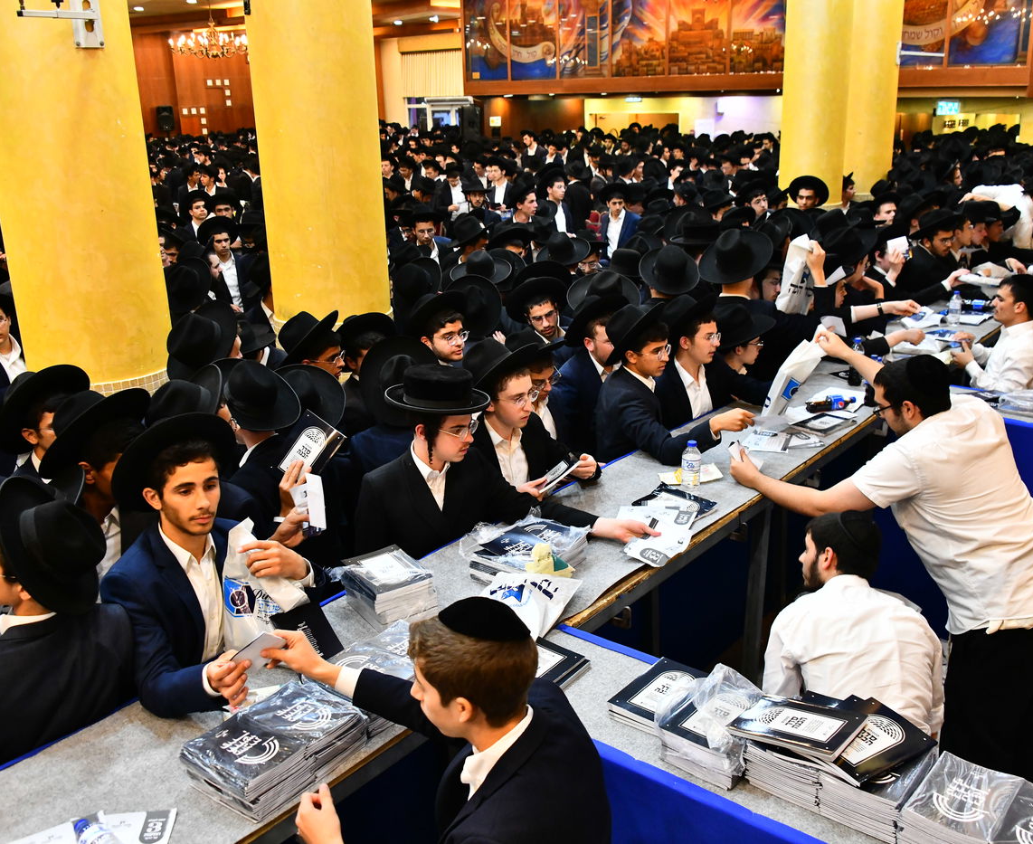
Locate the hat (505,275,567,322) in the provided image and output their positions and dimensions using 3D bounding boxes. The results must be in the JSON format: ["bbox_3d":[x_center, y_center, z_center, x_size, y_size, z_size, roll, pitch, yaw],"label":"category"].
[{"bbox_3d":[0.081,-0.605,4.750,0.320,0.140,0.350,-11,-12,-27],"label":"hat"}]

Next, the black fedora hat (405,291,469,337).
[{"bbox_3d":[-0.356,-0.459,4.350,0.330,0.140,0.370,-18,-19,-42],"label":"black fedora hat"}]

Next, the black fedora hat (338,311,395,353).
[{"bbox_3d":[-0.646,-0.384,4.100,0.340,0.135,0.310,-26,3,32],"label":"black fedora hat"}]

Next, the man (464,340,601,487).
[{"bbox_3d":[-0.005,0.522,3.431,0.460,1.660,0.520,12,22,37],"label":"man"}]

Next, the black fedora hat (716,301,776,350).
[{"bbox_3d":[0.999,-0.415,4.350,0.350,0.145,0.310,-32,27,-18],"label":"black fedora hat"}]

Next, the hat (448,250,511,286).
[{"bbox_3d":[-0.203,-0.831,5.200,0.320,0.135,0.360,16,43,44],"label":"hat"}]

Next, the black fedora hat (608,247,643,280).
[{"bbox_3d":[0.598,-0.871,5.400,0.310,0.135,0.350,9,25,30],"label":"black fedora hat"}]

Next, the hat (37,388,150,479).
[{"bbox_3d":[-1.125,0.007,2.550,0.360,0.140,0.320,-34,10,16],"label":"hat"}]

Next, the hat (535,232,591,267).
[{"bbox_3d":[0.284,-1.040,5.950,0.330,0.140,0.370,11,43,34],"label":"hat"}]

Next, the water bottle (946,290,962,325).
[{"bbox_3d":[2.495,-0.649,5.584,0.065,0.197,0.065,-2,17,0],"label":"water bottle"}]

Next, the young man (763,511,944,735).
[{"bbox_3d":[0.825,0.857,2.846,0.520,1.340,0.780,-7,19,-17],"label":"young man"}]

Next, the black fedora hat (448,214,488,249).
[{"bbox_3d":[-0.319,-1.277,6.550,0.350,0.145,0.310,-28,19,0],"label":"black fedora hat"}]

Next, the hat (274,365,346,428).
[{"bbox_3d":[-0.707,-0.078,3.220,0.310,0.145,0.350,7,51,27],"label":"hat"}]

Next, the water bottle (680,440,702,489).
[{"bbox_3d":[0.577,0.135,3.252,0.064,0.155,0.064,-2,17,0],"label":"water bottle"}]

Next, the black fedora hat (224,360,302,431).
[{"bbox_3d":[-0.811,-0.100,3.100,0.310,0.145,0.350,-15,51,-38],"label":"black fedora hat"}]

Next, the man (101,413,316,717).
[{"bbox_3d":[-0.701,0.852,2.452,0.550,1.800,0.550,-17,23,-41],"label":"man"}]

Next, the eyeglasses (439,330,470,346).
[{"bbox_3d":[-0.284,-0.350,3.976,0.140,0.045,0.140,20,27,32],"label":"eyeglasses"}]

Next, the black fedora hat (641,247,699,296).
[{"bbox_3d":[0.781,-0.789,5.000,0.310,0.145,0.350,1,45,8],"label":"black fedora hat"}]

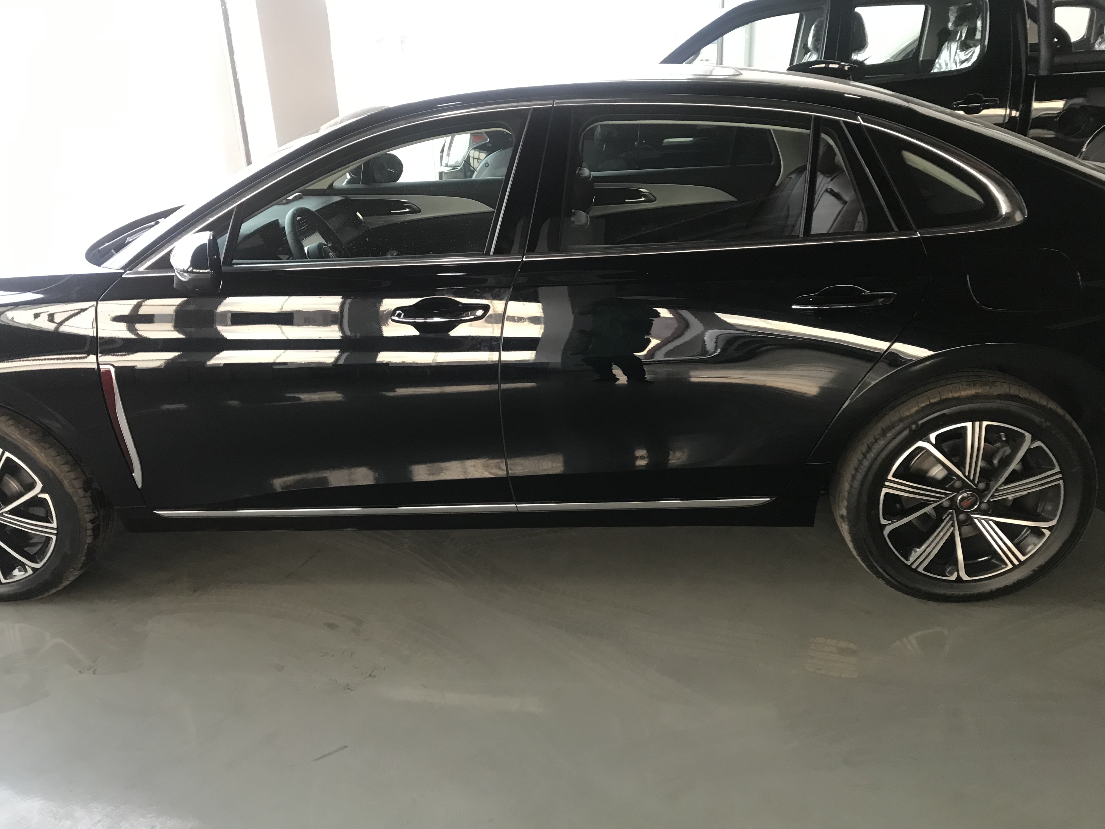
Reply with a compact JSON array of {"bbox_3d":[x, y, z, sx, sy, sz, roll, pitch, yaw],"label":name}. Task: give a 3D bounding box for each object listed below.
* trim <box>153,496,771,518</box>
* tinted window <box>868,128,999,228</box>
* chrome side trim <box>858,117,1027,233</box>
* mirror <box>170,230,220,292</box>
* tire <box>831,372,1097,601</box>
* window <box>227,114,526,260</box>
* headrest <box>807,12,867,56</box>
[{"bbox_3d":[-0.284,0.268,2.570,1.809,0.028,0.022,-2,21,5],"label":"trim"},{"bbox_3d":[0.987,-0.623,2.317,0.292,0.293,0.050,-6,-8,0],"label":"tinted window"},{"bbox_3d":[1.015,-0.633,2.317,0.377,0.349,0.060,-6,-8,0],"label":"chrome side trim"},{"bbox_3d":[-0.921,-0.400,2.328,0.135,0.165,0.210,-5,21,-6],"label":"mirror"},{"bbox_3d":[1.159,0.208,2.558,0.682,0.682,0.230,-1,21,5],"label":"tire"},{"bbox_3d":[-0.489,-0.604,2.435,0.787,0.366,0.050,-1,-7,6],"label":"window"},{"bbox_3d":[1.697,-2.276,5.350,0.200,0.240,0.270,-1,21,5],"label":"headrest"}]

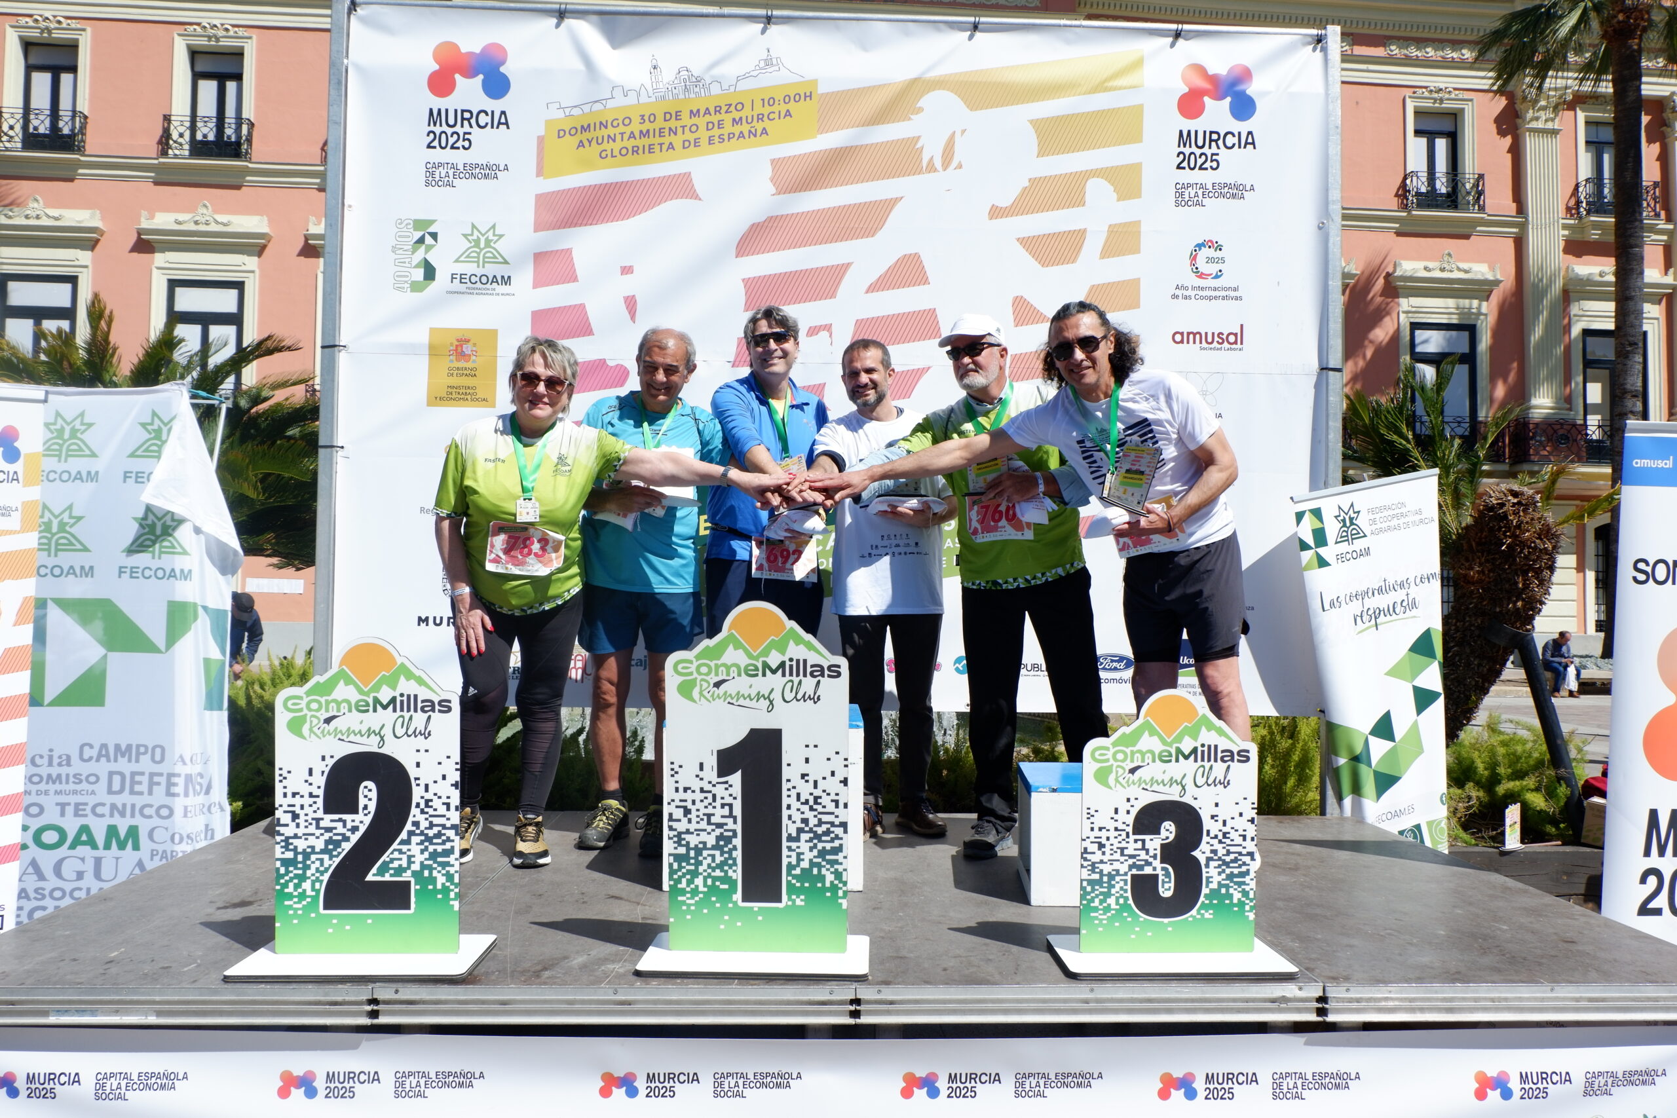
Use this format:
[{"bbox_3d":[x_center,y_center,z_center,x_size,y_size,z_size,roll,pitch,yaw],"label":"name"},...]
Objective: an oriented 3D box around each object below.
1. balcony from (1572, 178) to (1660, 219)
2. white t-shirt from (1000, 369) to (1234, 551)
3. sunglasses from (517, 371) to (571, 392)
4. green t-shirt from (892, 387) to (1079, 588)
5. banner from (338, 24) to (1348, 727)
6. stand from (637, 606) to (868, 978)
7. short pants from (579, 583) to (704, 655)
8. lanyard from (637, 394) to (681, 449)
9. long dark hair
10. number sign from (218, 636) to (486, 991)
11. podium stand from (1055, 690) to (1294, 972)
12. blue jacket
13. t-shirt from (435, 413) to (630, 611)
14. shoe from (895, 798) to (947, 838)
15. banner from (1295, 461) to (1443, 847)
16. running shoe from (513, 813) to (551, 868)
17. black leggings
[{"bbox_3d":[19.697,-9.072,28.200,1.900,1.020,0.420,1,-3,-5],"label":"balcony"},{"bbox_3d":[0.847,-0.299,3.400,0.640,0.550,0.400,-9,2,20],"label":"white t-shirt"},{"bbox_3d":[-0.855,-0.510,3.264,0.150,0.053,0.140,12,-1,-12],"label":"sunglasses"},{"bbox_3d":[0.496,-0.232,3.570,0.540,0.640,0.390,0,-3,22],"label":"green t-shirt"},{"bbox_3d":[0.002,-0.804,4.613,4.100,2.870,0.060,1,-2,-2],"label":"banner"},{"bbox_3d":[-0.177,0.496,2.522,0.500,0.810,0.275,1,-2,3],"label":"stand"},{"bbox_3d":[-0.654,0.163,3.720,0.410,0.330,0.300,1,-3,-2],"label":"short pants"},{"bbox_3d":[-0.568,-0.422,3.550,0.150,0.230,0.150,1,-3,-5],"label":"lanyard"},{"bbox_3d":[0.718,-0.613,3.200,0.260,0.235,0.220,-7,0,19],"label":"long dark hair"},{"bbox_3d":[-1.042,0.538,2.502,0.510,0.715,0.280,1,-3,-3],"label":"number sign"},{"bbox_3d":[0.746,0.603,2.544,0.500,0.610,0.270,1,-2,-3],"label":"podium stand"},{"bbox_3d":[-0.236,-0.310,3.760,0.440,0.630,0.370,1,-3,-9],"label":"blue jacket"},{"bbox_3d":[-0.930,-0.137,3.400,0.560,0.600,0.370,1,-3,-12],"label":"t-shirt"},{"bbox_3d":[0.293,0.915,3.996,0.100,0.105,0.275,2,-3,-25],"label":"shoe"},{"bbox_3d":[2.385,0.682,4.748,0.820,2.040,0.180,-11,3,-21],"label":"banner"},{"bbox_3d":[-0.949,0.866,3.458,0.110,0.120,0.280,1,-3,-13],"label":"running shoe"},{"bbox_3d":[-1.029,0.422,3.590,0.410,0.810,0.330,1,-3,-7],"label":"black leggings"}]

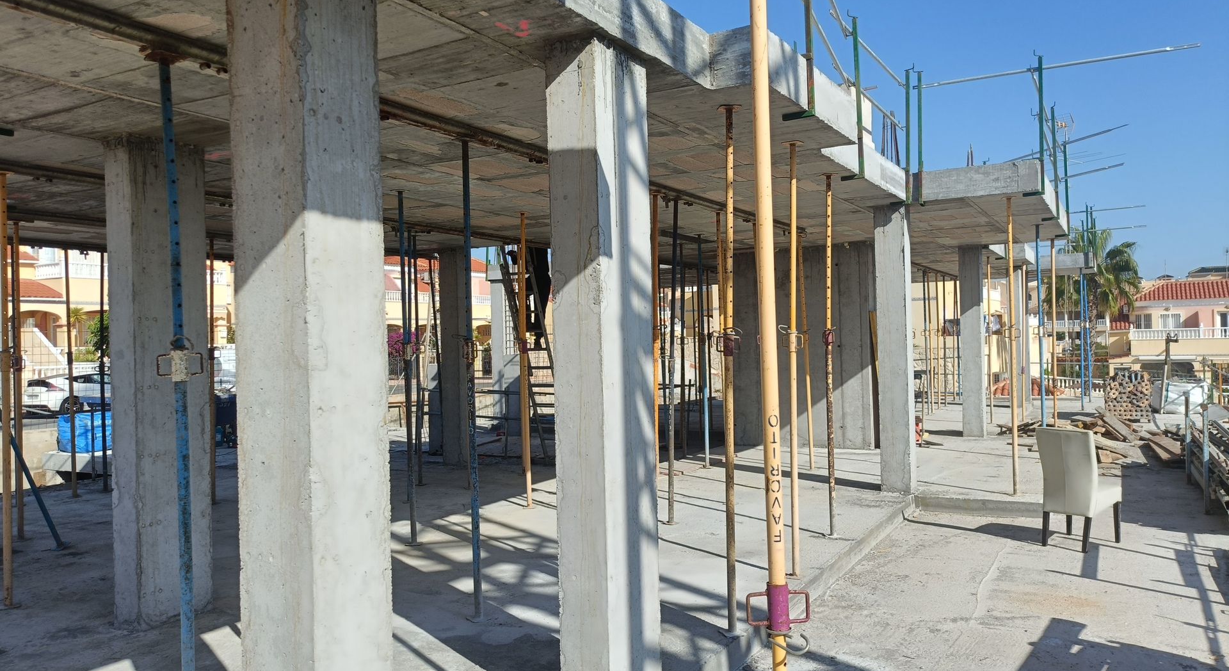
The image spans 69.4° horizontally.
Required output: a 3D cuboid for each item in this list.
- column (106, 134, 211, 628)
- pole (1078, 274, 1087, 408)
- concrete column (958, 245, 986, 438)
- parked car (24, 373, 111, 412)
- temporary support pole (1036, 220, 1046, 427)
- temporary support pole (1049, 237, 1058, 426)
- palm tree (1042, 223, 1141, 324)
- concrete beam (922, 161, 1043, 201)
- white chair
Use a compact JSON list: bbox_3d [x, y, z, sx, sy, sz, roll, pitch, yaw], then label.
[{"bbox_3d":[-2.795,0.263,5.460,0.254,2.895,0.467,-2,0,30],"label":"column"},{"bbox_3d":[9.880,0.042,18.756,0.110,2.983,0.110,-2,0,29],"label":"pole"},{"bbox_3d":[5.505,0.102,13.639,0.295,2.895,0.298,-2,0,30],"label":"concrete column"},{"bbox_3d":[-17.934,1.969,30.998,1.800,1.500,4.350,-2,0,29],"label":"parked car"},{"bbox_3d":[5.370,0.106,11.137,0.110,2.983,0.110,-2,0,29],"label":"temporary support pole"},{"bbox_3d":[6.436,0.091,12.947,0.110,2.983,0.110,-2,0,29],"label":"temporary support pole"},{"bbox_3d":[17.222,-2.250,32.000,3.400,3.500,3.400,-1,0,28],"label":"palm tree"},{"bbox_3d":[3.526,-1.469,8.548,1.086,0.295,0.300,-2,0,30],"label":"concrete beam"},{"bbox_3d":[3.798,1.235,7.292,0.580,0.969,0.450,-1,0,-40],"label":"white chair"}]

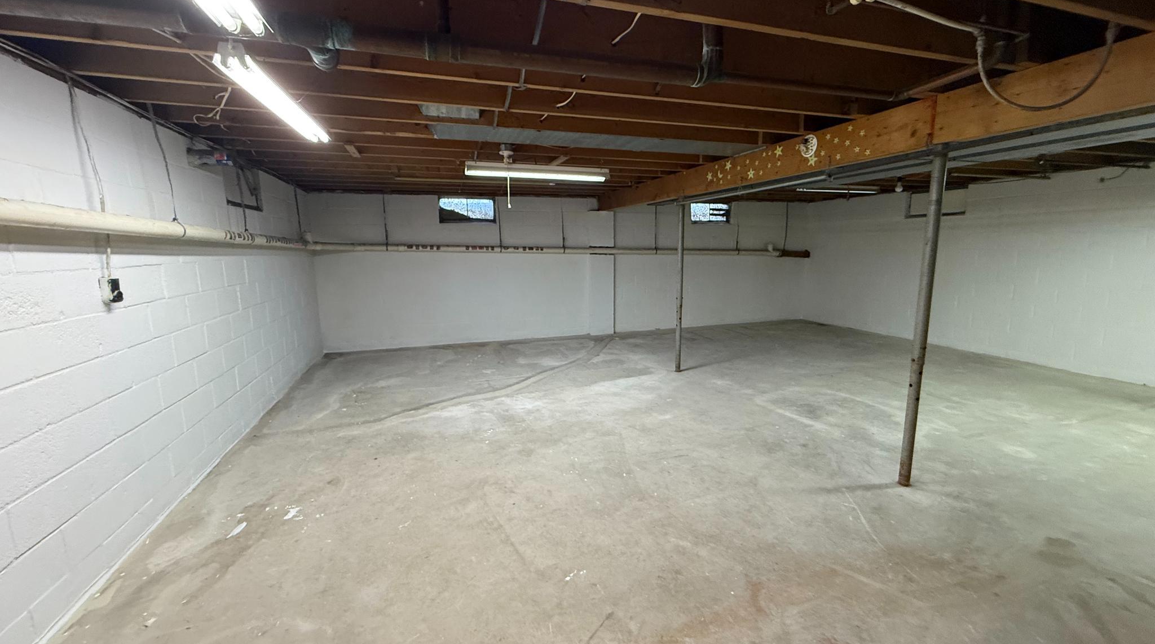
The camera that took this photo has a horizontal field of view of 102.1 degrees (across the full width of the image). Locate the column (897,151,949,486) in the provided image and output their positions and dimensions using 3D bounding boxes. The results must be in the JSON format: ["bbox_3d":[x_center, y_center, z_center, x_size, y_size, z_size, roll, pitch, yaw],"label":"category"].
[{"bbox_3d":[2.007,0.025,2.714,0.068,1.958,0.068,-3,9,-16],"label":"column"}]

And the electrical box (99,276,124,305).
[{"bbox_3d":[-2.205,-0.154,2.218,0.052,0.116,0.068,-3,9,-16],"label":"electrical box"}]

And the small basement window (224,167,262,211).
[{"bbox_3d":[-2.836,-1.137,3.926,0.080,0.380,0.800,-3,9,-16],"label":"small basement window"}]

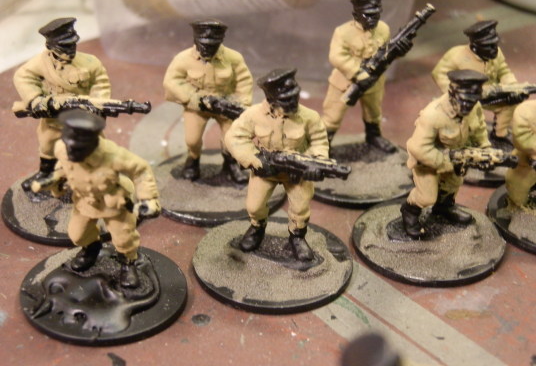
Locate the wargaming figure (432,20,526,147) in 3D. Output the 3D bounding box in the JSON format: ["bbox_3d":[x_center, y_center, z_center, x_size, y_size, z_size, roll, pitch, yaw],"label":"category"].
[{"bbox_3d":[0.039,-0.018,0.175,0.018,0.028,0.015,-14,34,-26],"label":"wargaming figure"}]

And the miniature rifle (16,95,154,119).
[{"bbox_3d":[-0.032,-0.013,0.161,0.024,0.004,0.003,3,30,7],"label":"miniature rifle"}]

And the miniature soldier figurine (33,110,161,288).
[{"bbox_3d":[-0.025,0.002,0.138,0.019,0.028,0.014,3,30,3],"label":"miniature soldier figurine"}]

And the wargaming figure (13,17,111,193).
[{"bbox_3d":[-0.036,-0.014,0.163,0.018,0.030,0.013,-8,31,-15],"label":"wargaming figure"}]

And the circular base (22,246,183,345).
[{"bbox_3d":[-0.025,0.015,0.143,0.025,0.003,0.025,2,30,0],"label":"circular base"}]

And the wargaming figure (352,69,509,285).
[{"bbox_3d":[0.027,-0.003,0.150,0.025,0.031,0.025,-22,38,-35],"label":"wargaming figure"}]

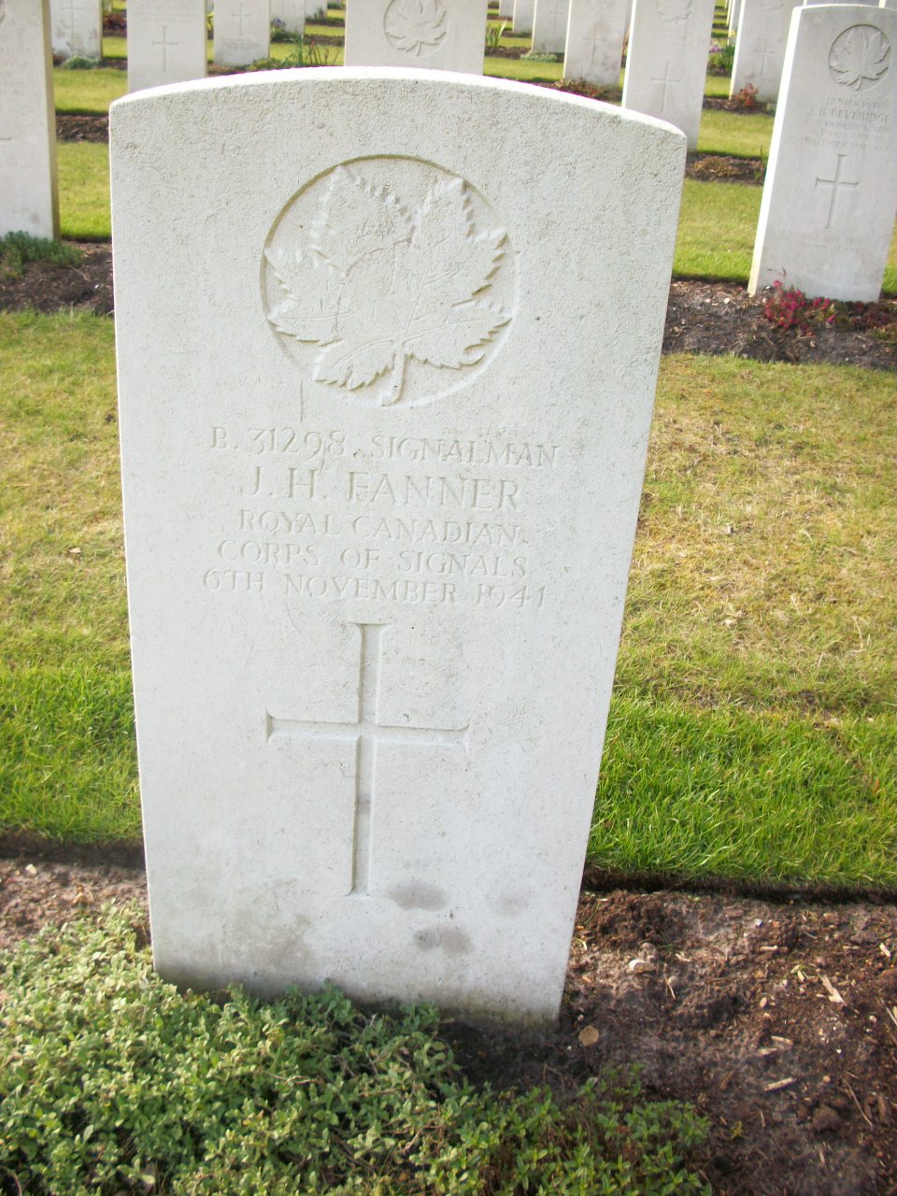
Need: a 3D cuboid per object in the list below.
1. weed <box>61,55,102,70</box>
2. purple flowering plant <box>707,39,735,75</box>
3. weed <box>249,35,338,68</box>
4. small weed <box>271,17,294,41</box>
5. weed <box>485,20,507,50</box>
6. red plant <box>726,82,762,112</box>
[{"bbox_3d":[-2.452,-3.587,8.066,0.250,0.080,0.220,4,27,0],"label":"weed"},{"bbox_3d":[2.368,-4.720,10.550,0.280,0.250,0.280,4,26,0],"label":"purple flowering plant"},{"bbox_3d":[-1.055,-3.706,8.246,0.580,0.240,0.340,4,27,0],"label":"weed"},{"bbox_3d":[-1.474,-5.039,10.685,0.240,0.200,0.220,4,27,0],"label":"small weed"},{"bbox_3d":[0.423,-5.142,11.051,0.240,0.270,0.220,4,27,0],"label":"weed"},{"bbox_3d":[2.001,-3.390,8.170,0.200,0.155,0.200,4,26,0],"label":"red plant"}]

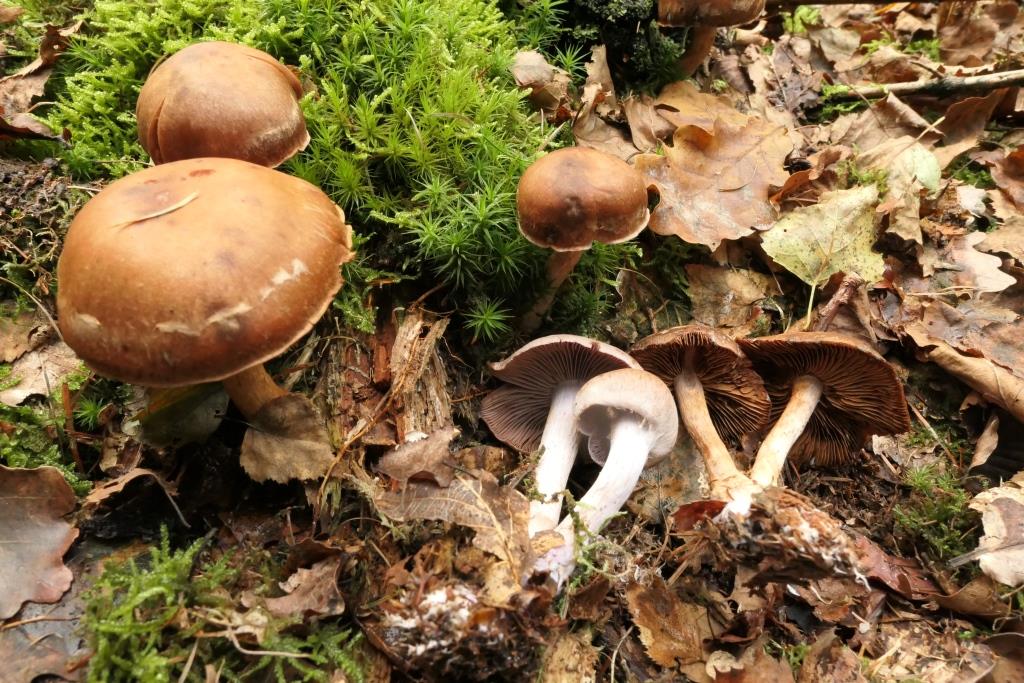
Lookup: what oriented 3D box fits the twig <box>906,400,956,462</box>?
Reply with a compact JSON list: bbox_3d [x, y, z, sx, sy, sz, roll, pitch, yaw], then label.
[{"bbox_3d":[0.164,0.035,0.268,0.002,0.002,0.029,-10,49,-10],"label":"twig"}]

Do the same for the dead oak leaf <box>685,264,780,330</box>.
[{"bbox_3d":[0.102,-0.020,0.313,0.043,0.008,0.037,2,58,1],"label":"dead oak leaf"}]

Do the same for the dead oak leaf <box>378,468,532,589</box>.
[{"bbox_3d":[-0.017,0.064,0.235,0.045,0.015,0.053,-27,59,-18],"label":"dead oak leaf"}]

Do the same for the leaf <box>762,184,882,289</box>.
[{"bbox_3d":[0.159,-0.057,0.342,0.060,0.010,0.074,23,66,11],"label":"leaf"}]

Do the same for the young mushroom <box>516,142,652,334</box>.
[{"bbox_3d":[0.029,-0.036,0.271,0.052,0.080,0.052,0,43,0],"label":"young mushroom"}]

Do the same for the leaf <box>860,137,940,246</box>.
[{"bbox_3d":[0.207,-0.086,0.367,0.043,0.018,0.074,26,63,14],"label":"leaf"}]

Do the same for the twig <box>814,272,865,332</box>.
[{"bbox_3d":[0.145,-0.018,0.303,0.006,0.006,0.033,31,70,29],"label":"twig"}]

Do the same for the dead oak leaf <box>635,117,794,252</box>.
[{"bbox_3d":[0.116,-0.093,0.376,0.111,0.014,0.080,-37,70,-16],"label":"dead oak leaf"}]

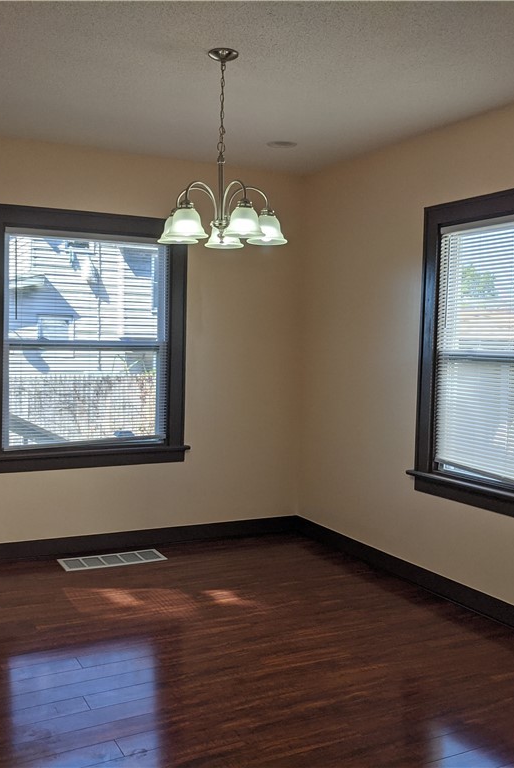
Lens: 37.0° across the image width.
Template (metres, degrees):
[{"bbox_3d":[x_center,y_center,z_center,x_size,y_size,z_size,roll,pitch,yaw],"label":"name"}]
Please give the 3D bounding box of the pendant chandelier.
[{"bbox_3d":[-0.153,-1.038,3.394,0.595,0.810,0.595,1,3,0],"label":"pendant chandelier"}]

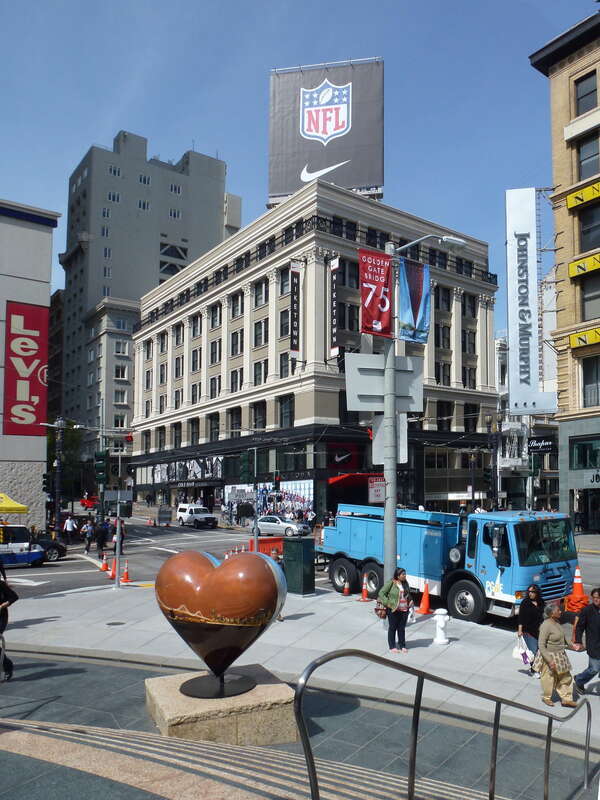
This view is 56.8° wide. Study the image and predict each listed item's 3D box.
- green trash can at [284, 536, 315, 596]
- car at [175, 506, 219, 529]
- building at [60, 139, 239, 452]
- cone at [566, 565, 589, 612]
[{"bbox_3d":[-0.046,5.027,16.900,0.550,1.720,0.820,5,-9,-36],"label":"green trash can"},{"bbox_3d":[-8.468,9.515,45.908,1.780,1.740,4.850,5,-9,-36],"label":"car"},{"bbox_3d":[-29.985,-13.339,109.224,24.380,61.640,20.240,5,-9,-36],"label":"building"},{"bbox_3d":[6.954,4.724,13.900,0.500,1.180,0.500,5,-9,-37],"label":"cone"}]

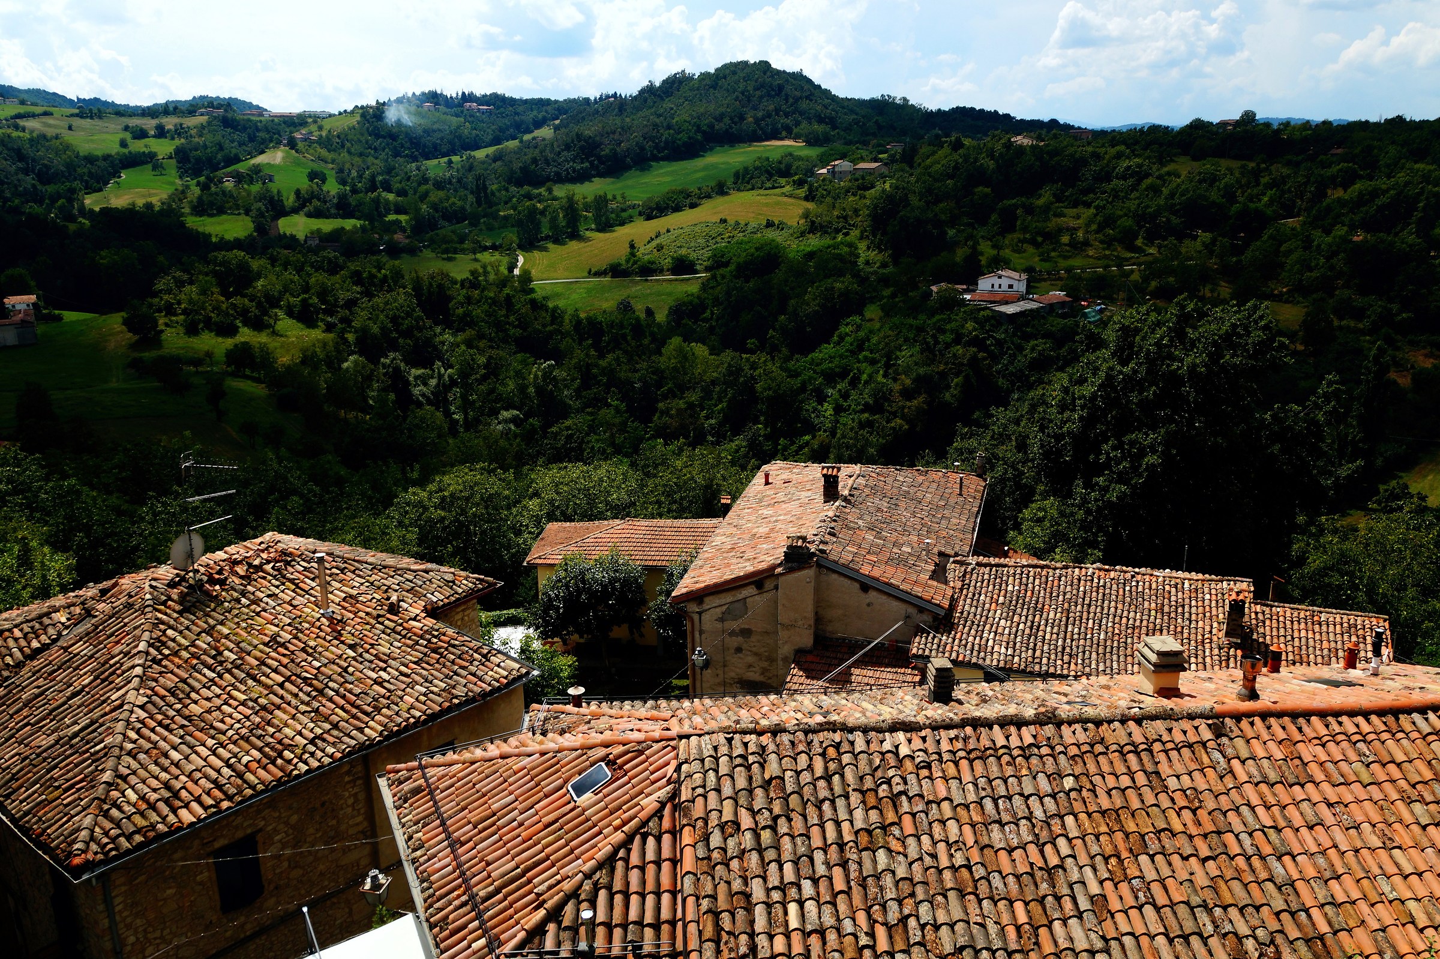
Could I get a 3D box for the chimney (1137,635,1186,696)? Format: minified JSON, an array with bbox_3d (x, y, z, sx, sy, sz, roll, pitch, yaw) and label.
[{"bbox_3d":[7.244,3.100,17.715,0.564,0.866,0.604,-2,16,-2],"label":"chimney"}]

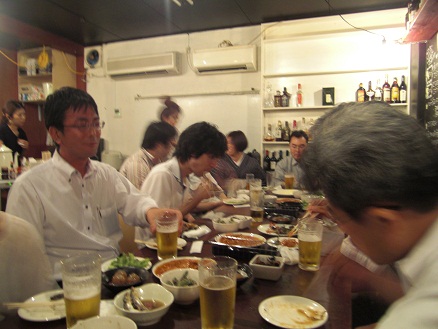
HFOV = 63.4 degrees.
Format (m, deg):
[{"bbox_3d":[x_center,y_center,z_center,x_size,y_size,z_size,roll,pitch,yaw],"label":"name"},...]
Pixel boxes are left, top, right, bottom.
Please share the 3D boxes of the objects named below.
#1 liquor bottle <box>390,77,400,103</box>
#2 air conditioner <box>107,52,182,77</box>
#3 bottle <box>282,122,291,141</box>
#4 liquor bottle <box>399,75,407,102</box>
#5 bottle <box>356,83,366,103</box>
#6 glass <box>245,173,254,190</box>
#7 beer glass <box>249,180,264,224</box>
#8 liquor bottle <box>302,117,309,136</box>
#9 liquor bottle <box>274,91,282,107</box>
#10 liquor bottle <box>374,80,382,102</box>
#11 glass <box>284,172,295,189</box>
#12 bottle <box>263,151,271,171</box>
[{"bbox_3d":[1.962,-0.824,3.943,0.084,0.283,0.082,1,3,19],"label":"liquor bottle"},{"bbox_3d":[-1.025,-1.287,4.666,0.980,0.235,0.200,1,2,19],"label":"air conditioner"},{"bbox_3d":[0.807,-0.391,4.205,0.083,0.242,0.083,1,2,19],"label":"bottle"},{"bbox_3d":[1.971,-0.801,3.788,0.077,0.297,0.077,1,2,19],"label":"liquor bottle"},{"bbox_3d":[1.631,-0.810,4.057,0.092,0.240,0.080,1,3,19],"label":"bottle"},{"bbox_3d":[0.274,0.154,3.097,0.072,0.138,0.072,1,2,19],"label":"glass"},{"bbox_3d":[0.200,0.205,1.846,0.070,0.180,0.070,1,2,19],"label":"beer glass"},{"bbox_3d":[1.035,-0.425,4.280,0.085,0.279,0.080,1,3,19],"label":"liquor bottle"},{"bbox_3d":[0.735,-0.806,4.364,0.097,0.194,0.080,1,3,19],"label":"liquor bottle"},{"bbox_3d":[1.801,-0.826,3.998,0.080,0.279,0.078,1,3,19],"label":"liquor bottle"},{"bbox_3d":[0.593,0.151,2.977,0.077,0.136,0.077,1,2,19],"label":"glass"},{"bbox_3d":[0.608,-0.029,4.446,0.076,0.289,0.076,1,3,19],"label":"bottle"}]

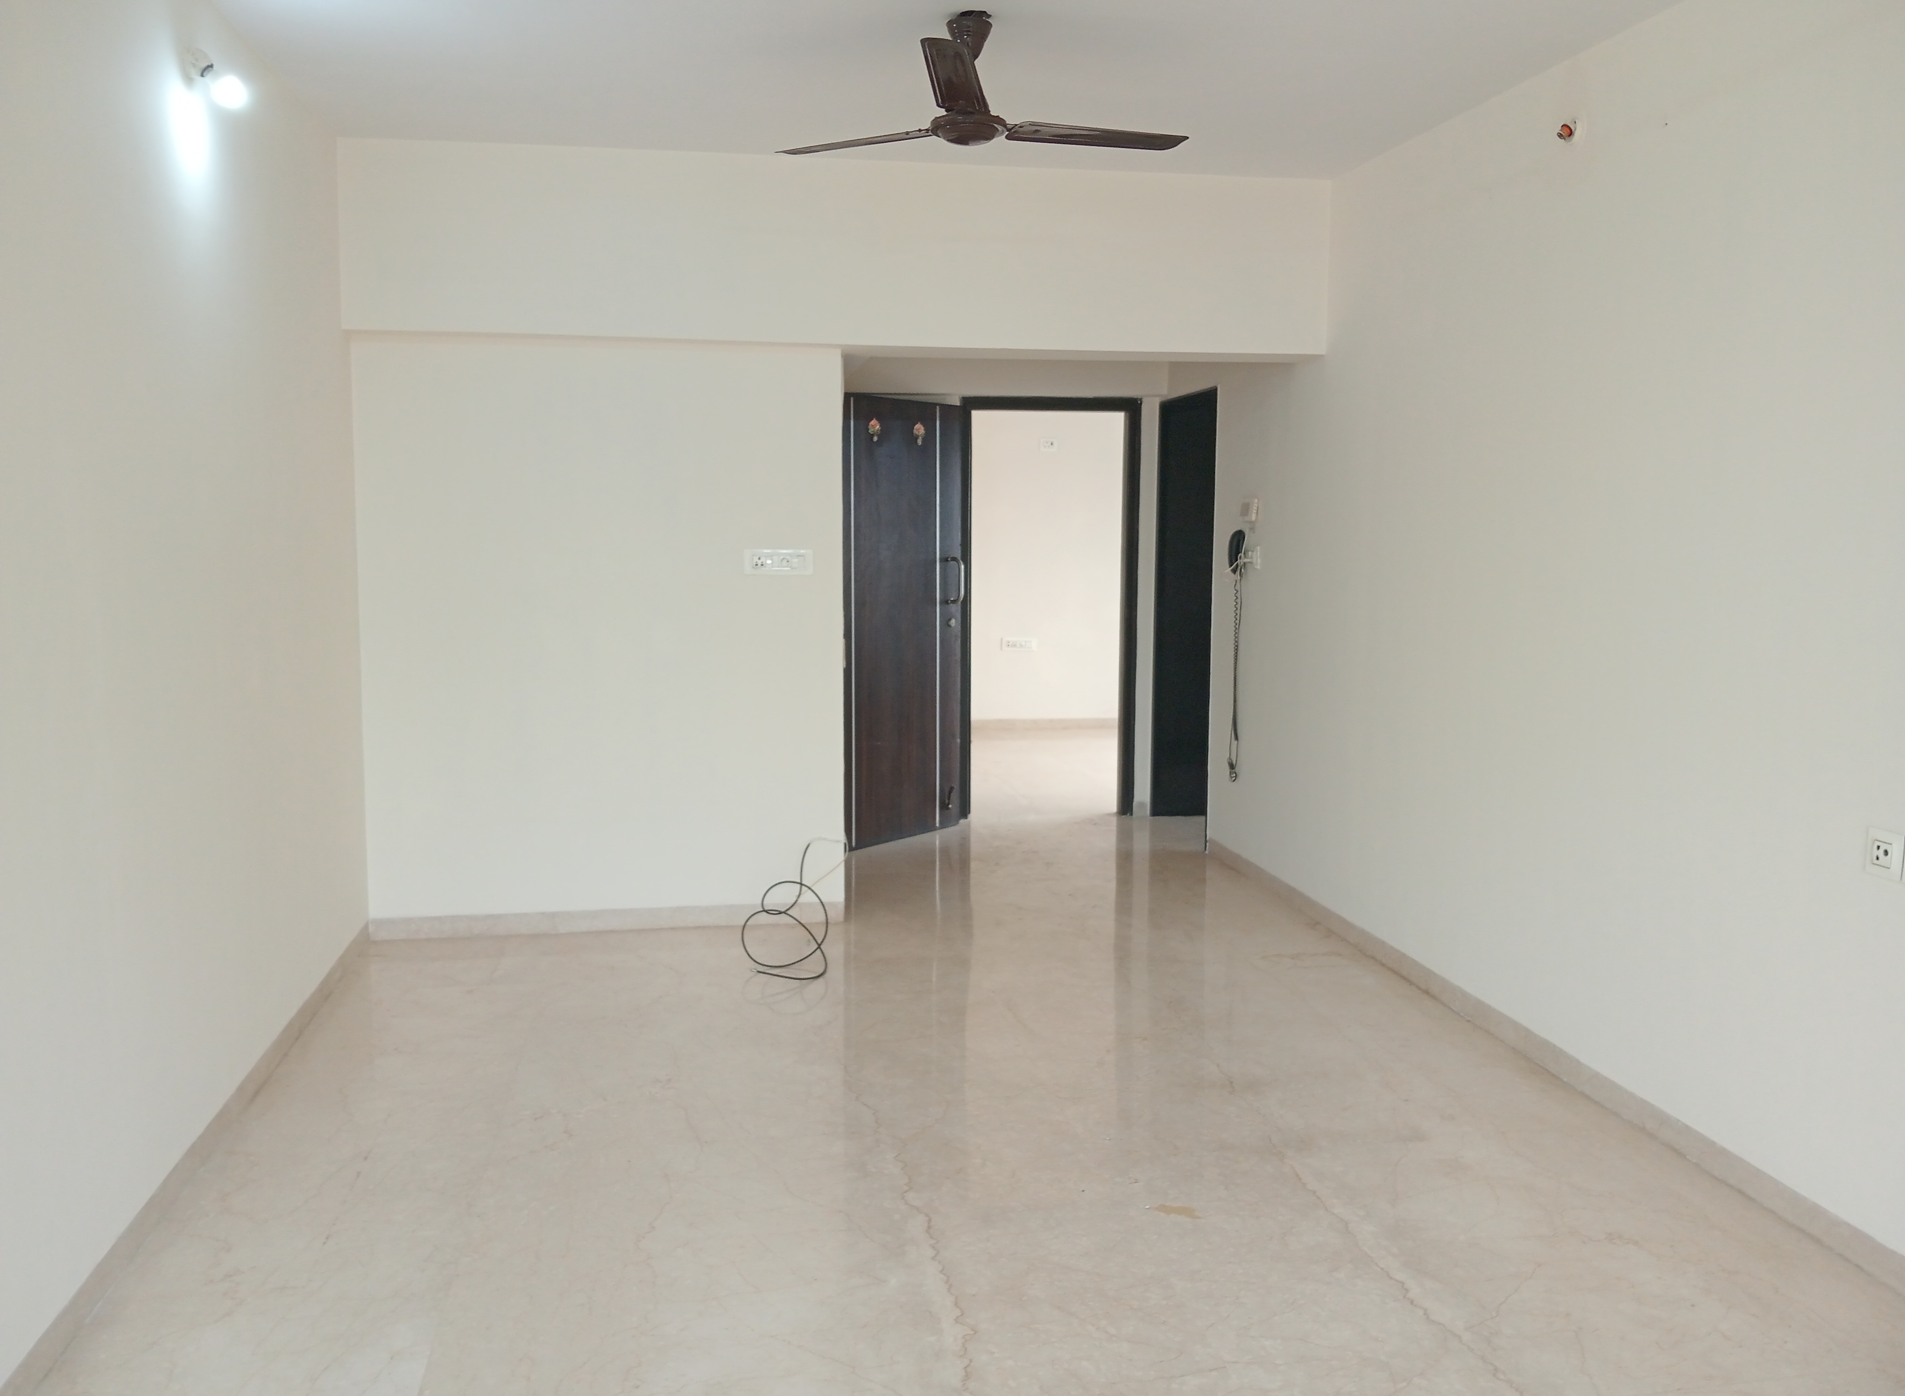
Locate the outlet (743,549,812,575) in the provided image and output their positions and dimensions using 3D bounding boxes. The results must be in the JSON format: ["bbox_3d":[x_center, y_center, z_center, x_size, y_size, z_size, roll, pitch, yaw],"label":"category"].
[{"bbox_3d":[-0.627,-0.490,5.580,0.244,0.091,0.018,-1,7,-10],"label":"outlet"}]

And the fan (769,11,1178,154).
[{"bbox_3d":[0.032,-1.500,3.685,1.120,0.334,1.000,1,7,6],"label":"fan"}]

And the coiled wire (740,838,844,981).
[{"bbox_3d":[-0.536,0.713,5.353,0.395,0.348,0.660,-1,7,-10],"label":"coiled wire"}]

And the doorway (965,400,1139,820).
[{"bbox_3d":[0.481,-0.439,7.749,0.891,2.092,0.120,-1,7,-10],"label":"doorway"}]

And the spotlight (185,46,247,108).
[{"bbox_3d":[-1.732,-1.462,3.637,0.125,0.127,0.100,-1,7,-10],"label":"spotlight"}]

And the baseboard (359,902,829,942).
[{"bbox_3d":[-1.240,0.812,5.638,1.685,0.078,0.018,-1,7,-10],"label":"baseboard"}]

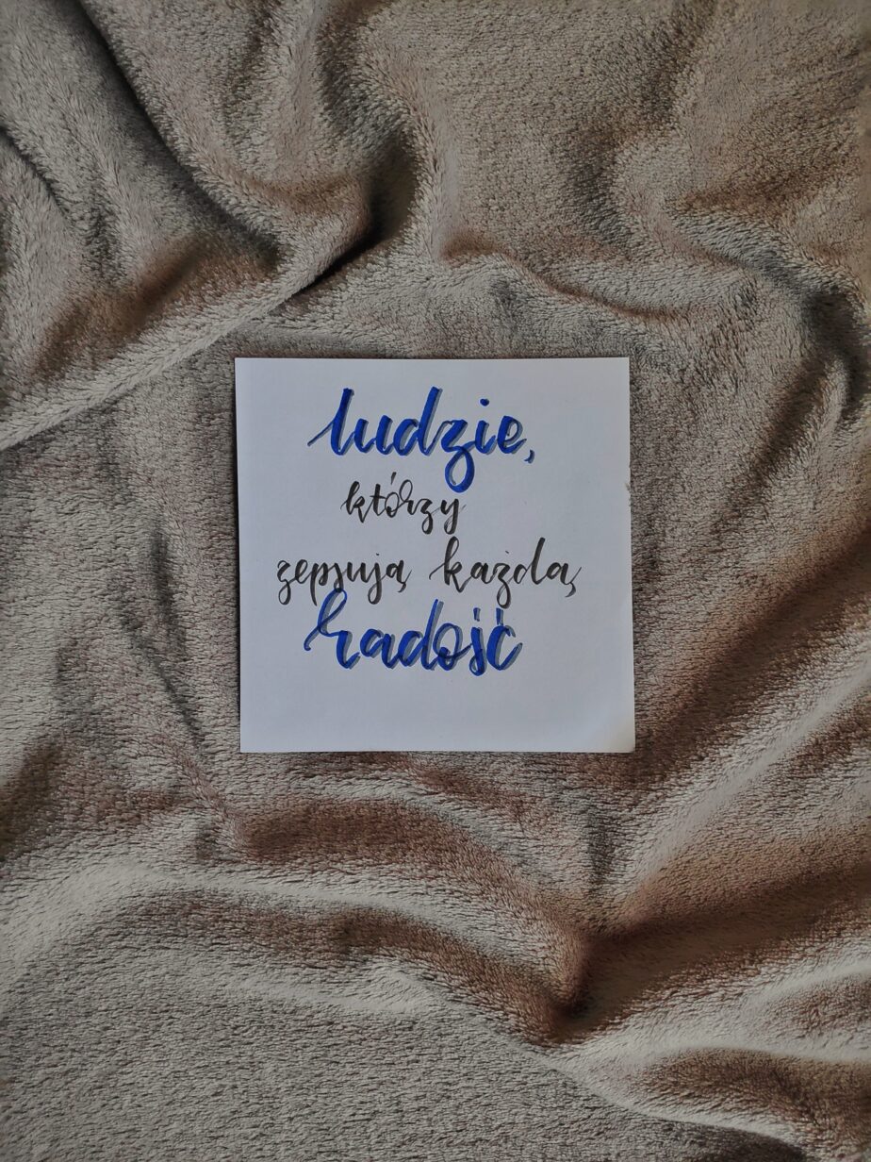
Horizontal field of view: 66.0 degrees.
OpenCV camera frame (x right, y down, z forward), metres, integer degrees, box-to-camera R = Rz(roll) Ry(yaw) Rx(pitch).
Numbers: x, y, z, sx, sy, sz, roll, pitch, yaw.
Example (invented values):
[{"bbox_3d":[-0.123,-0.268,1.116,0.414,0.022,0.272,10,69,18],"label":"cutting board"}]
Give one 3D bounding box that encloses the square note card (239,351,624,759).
[{"bbox_3d":[0.000,-0.006,0.151,0.089,0.001,0.089,0,90,0],"label":"square note card"}]

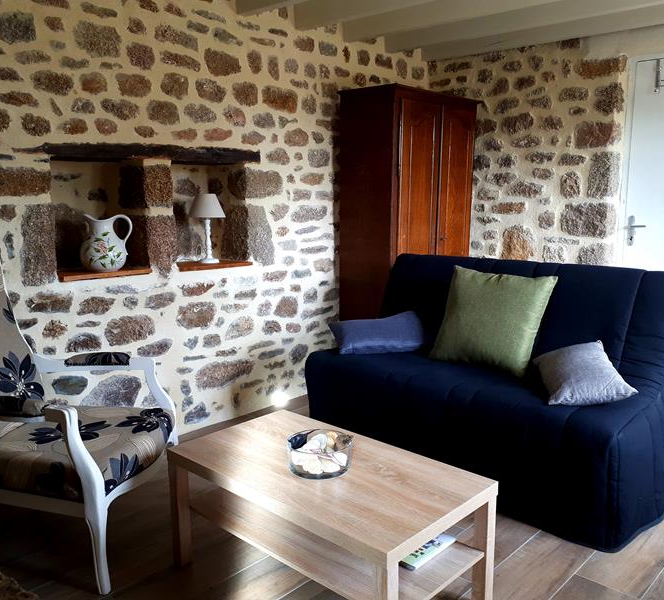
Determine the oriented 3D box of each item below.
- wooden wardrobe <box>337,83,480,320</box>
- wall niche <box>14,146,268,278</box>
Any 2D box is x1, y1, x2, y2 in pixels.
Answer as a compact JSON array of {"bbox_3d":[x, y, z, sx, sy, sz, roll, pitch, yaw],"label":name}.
[{"bbox_3d":[0.520,-0.378,4.134,0.440,1.855,0.940,8,12,42],"label":"wooden wardrobe"},{"bbox_3d":[-0.921,-0.448,3.133,0.320,0.615,1.250,8,12,42],"label":"wall niche"}]

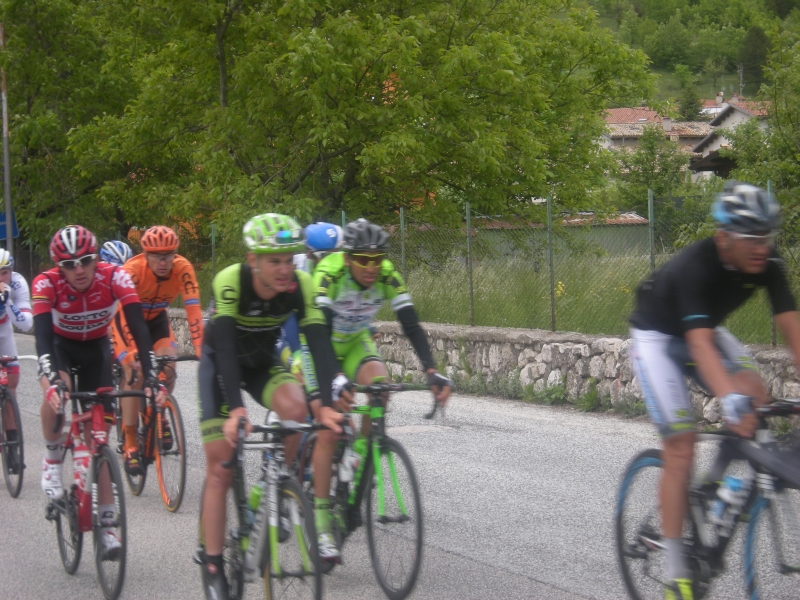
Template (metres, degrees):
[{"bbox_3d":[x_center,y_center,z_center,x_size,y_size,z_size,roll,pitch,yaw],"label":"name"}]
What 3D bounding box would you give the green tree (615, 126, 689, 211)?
[{"bbox_3d":[8.569,-4.123,80.000,2.700,3.900,2.700,-2,2,0],"label":"green tree"}]

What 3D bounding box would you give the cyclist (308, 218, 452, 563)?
[{"bbox_3d":[-0.164,0.388,9.997,0.540,1.460,0.910,-2,2,-17],"label":"cyclist"}]

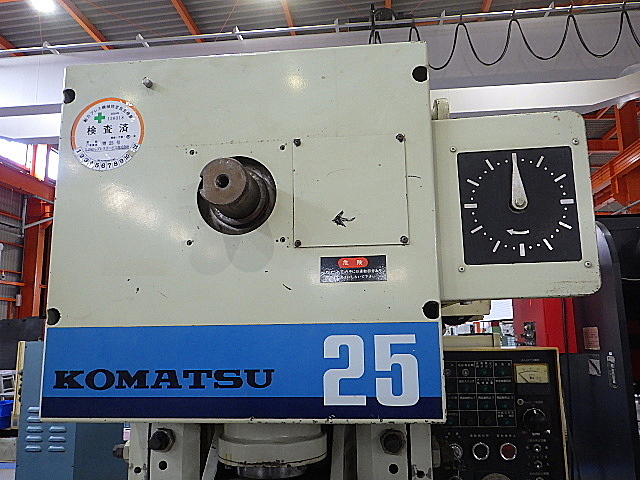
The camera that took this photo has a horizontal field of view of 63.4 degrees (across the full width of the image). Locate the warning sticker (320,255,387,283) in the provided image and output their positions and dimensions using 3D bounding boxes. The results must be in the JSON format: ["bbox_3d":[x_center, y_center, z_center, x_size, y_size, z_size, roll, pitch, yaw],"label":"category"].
[{"bbox_3d":[0.043,0.037,0.652,0.083,0.033,0.002,-2,-9,6],"label":"warning sticker"}]

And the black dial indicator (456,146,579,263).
[{"bbox_3d":[0.254,-0.045,0.657,0.145,0.146,0.018,-2,-9,6],"label":"black dial indicator"}]

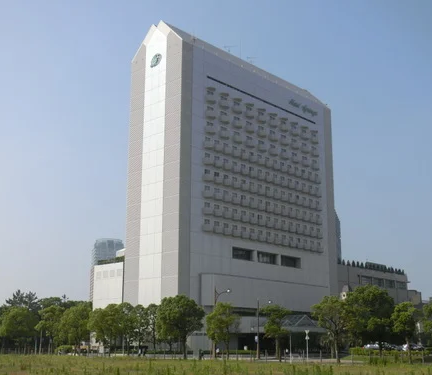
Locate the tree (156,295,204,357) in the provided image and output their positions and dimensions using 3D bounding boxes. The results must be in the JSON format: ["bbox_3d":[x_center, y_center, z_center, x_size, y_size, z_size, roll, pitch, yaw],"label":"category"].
[{"bbox_3d":[-4.793,19.101,89.007,6.500,8.530,6.500,1,-14,-3],"label":"tree"}]

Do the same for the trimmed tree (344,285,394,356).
[{"bbox_3d":[21.032,18.488,90.164,6.980,9.860,6.980,-3,-14,13],"label":"trimmed tree"}]

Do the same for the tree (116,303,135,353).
[{"bbox_3d":[-14.583,23.276,106.994,3.590,8.410,3.590,2,-14,-7],"label":"tree"}]

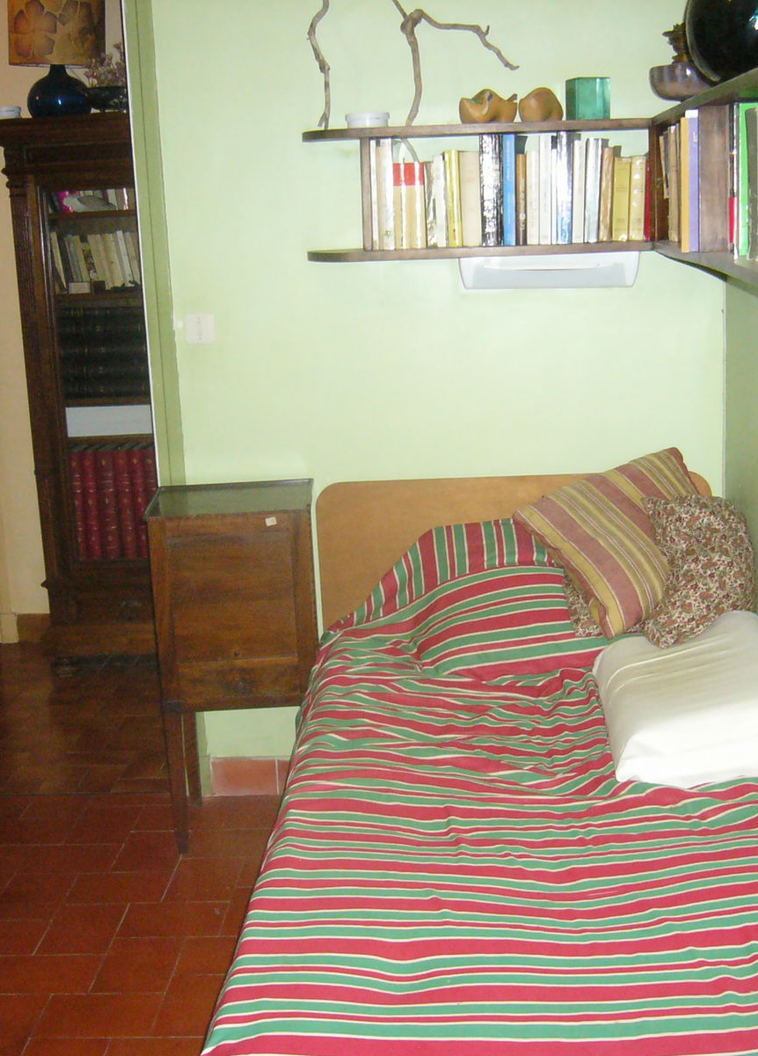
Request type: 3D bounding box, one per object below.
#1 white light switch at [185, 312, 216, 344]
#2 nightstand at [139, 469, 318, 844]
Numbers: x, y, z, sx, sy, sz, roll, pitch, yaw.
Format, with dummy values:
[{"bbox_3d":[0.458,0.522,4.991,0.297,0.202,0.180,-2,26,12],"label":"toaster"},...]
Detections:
[{"bbox_3d":[-0.425,-0.473,3.371,0.073,0.077,0.014,-2,12,3],"label":"white light switch"},{"bbox_3d":[-0.320,0.328,3.365,0.352,0.797,0.335,-2,12,3],"label":"nightstand"}]

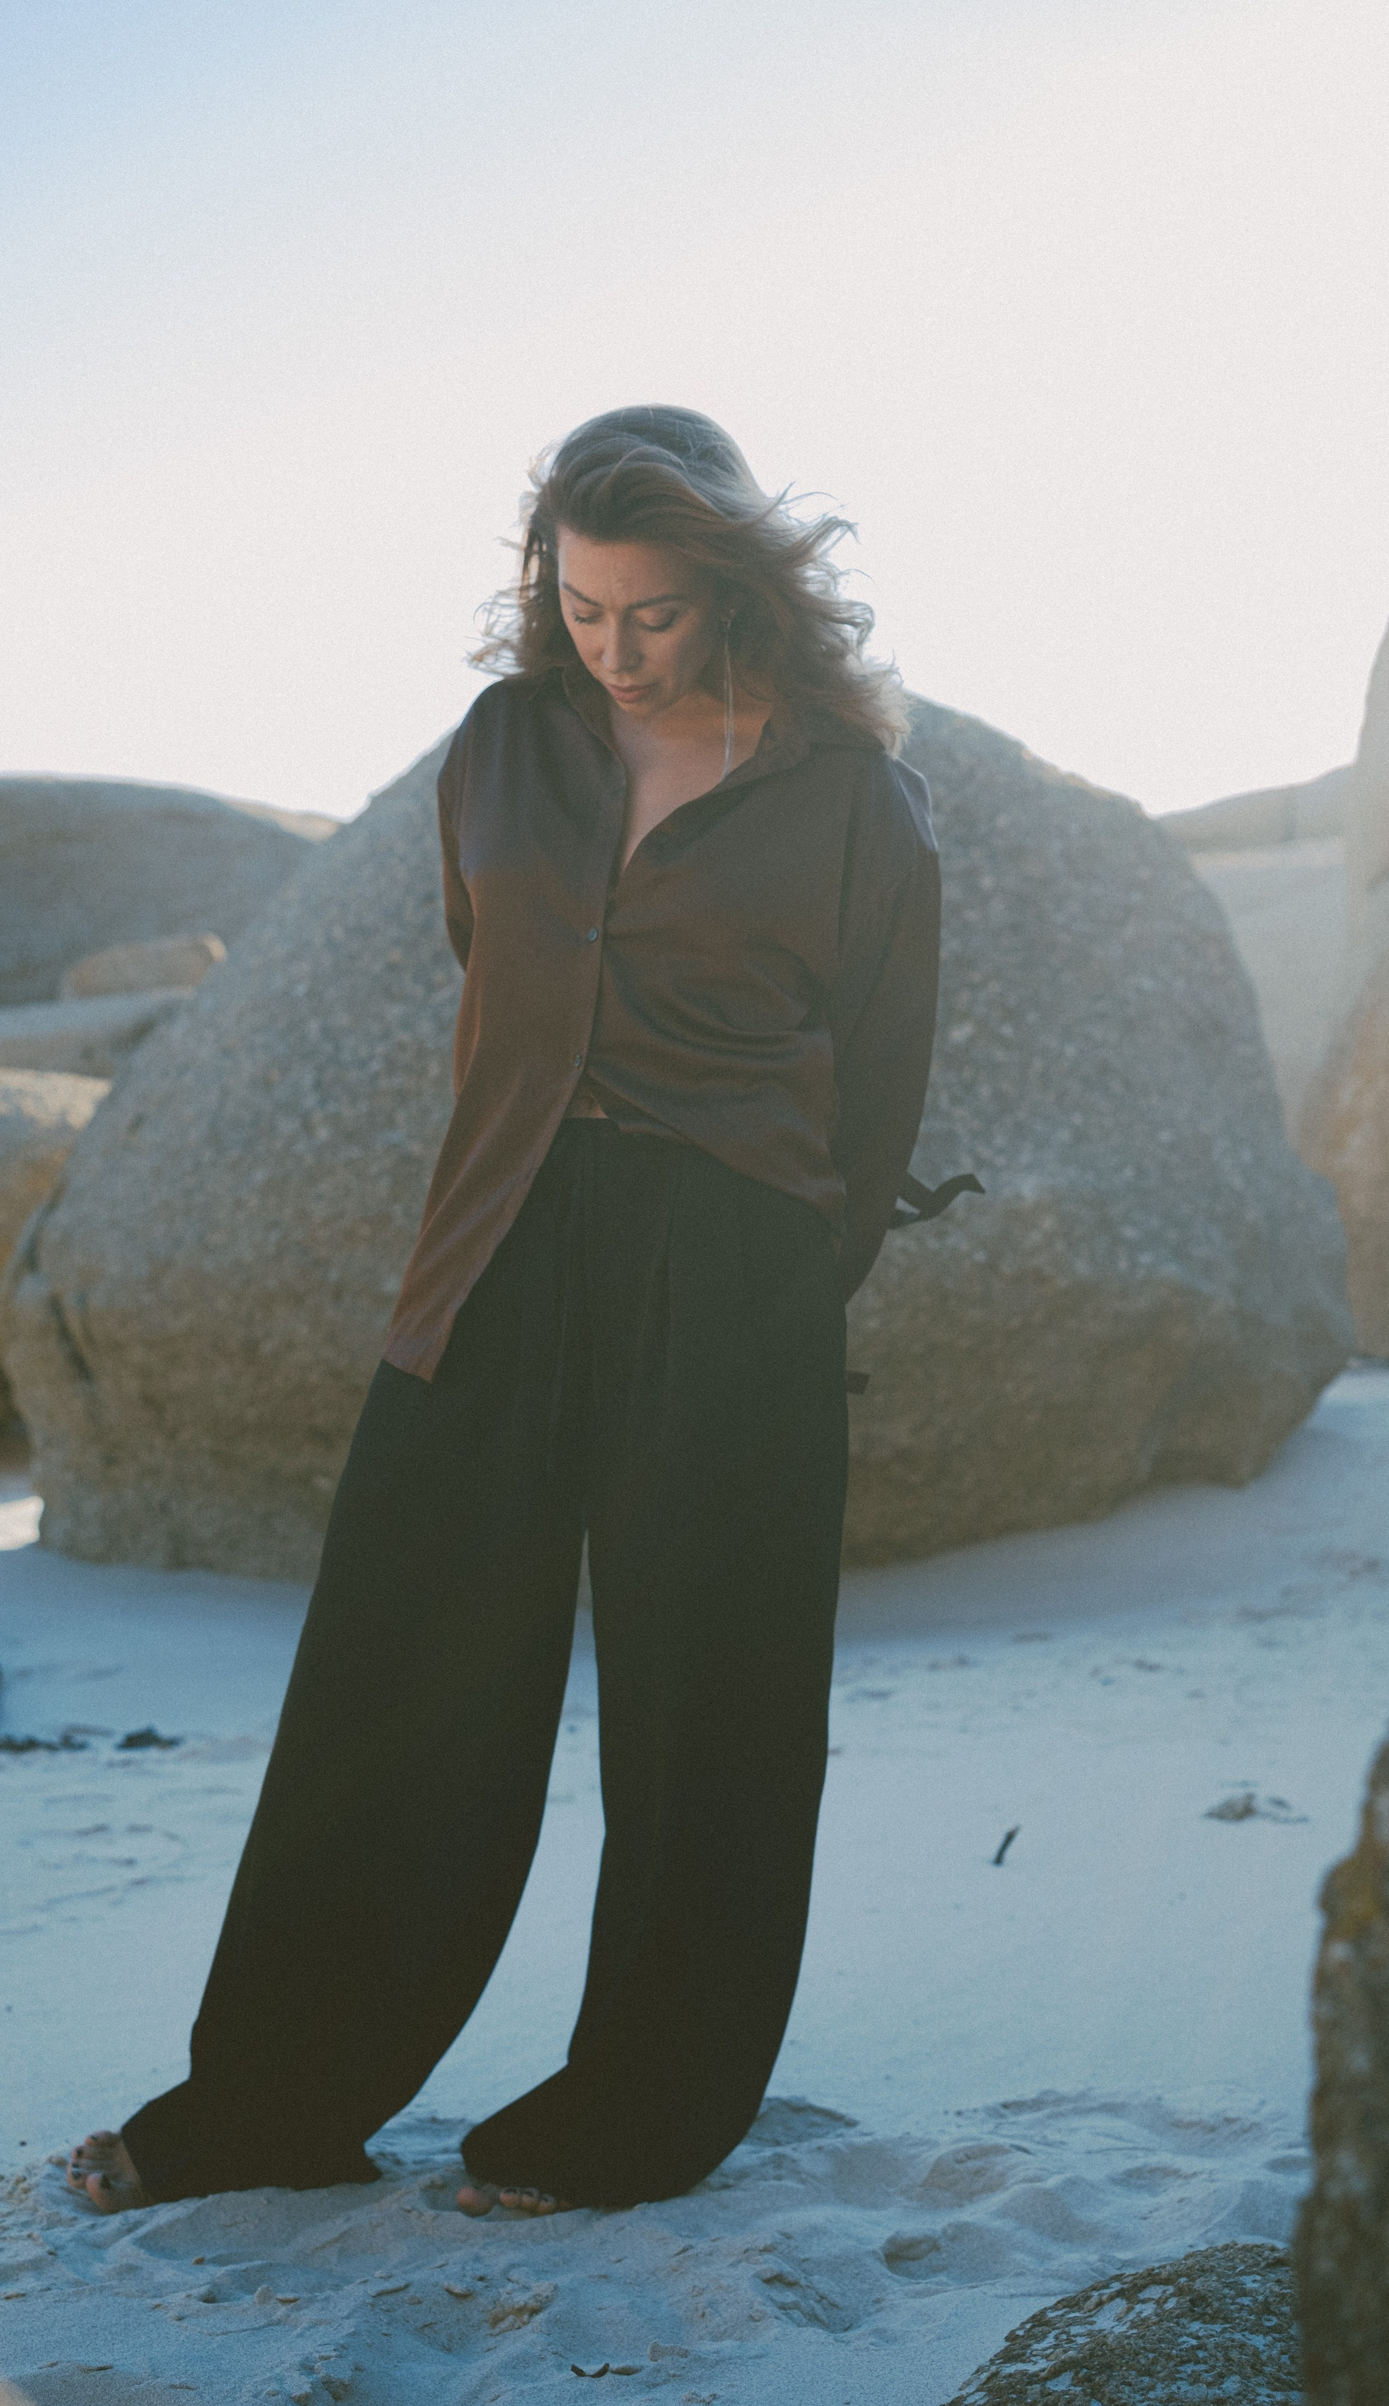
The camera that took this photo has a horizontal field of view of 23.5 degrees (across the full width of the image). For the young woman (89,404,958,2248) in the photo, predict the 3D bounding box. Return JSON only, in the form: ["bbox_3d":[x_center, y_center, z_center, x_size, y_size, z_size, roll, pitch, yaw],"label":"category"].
[{"bbox_3d":[-0.150,0.098,3.009,0.680,1.600,0.480,2,5,24],"label":"young woman"}]

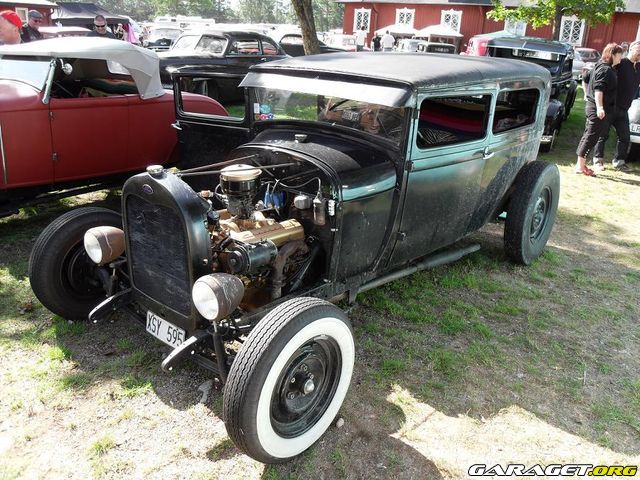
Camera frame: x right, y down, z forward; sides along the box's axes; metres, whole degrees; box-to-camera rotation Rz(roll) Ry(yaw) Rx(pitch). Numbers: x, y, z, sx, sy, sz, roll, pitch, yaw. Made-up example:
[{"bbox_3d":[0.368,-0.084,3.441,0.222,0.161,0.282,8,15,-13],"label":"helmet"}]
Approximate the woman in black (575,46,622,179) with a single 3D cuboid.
[{"bbox_3d":[3.809,-1.785,7.080,0.500,1.680,0.480,8,21,11],"label":"woman in black"}]

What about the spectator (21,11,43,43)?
[{"bbox_3d":[-4.128,-2.438,7.665,0.380,1.760,0.520,17,25,32],"label":"spectator"}]

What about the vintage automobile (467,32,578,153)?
[{"bbox_3d":[3.705,-2.819,9.543,1.700,1.800,4.000,13,23,24],"label":"vintage automobile"}]

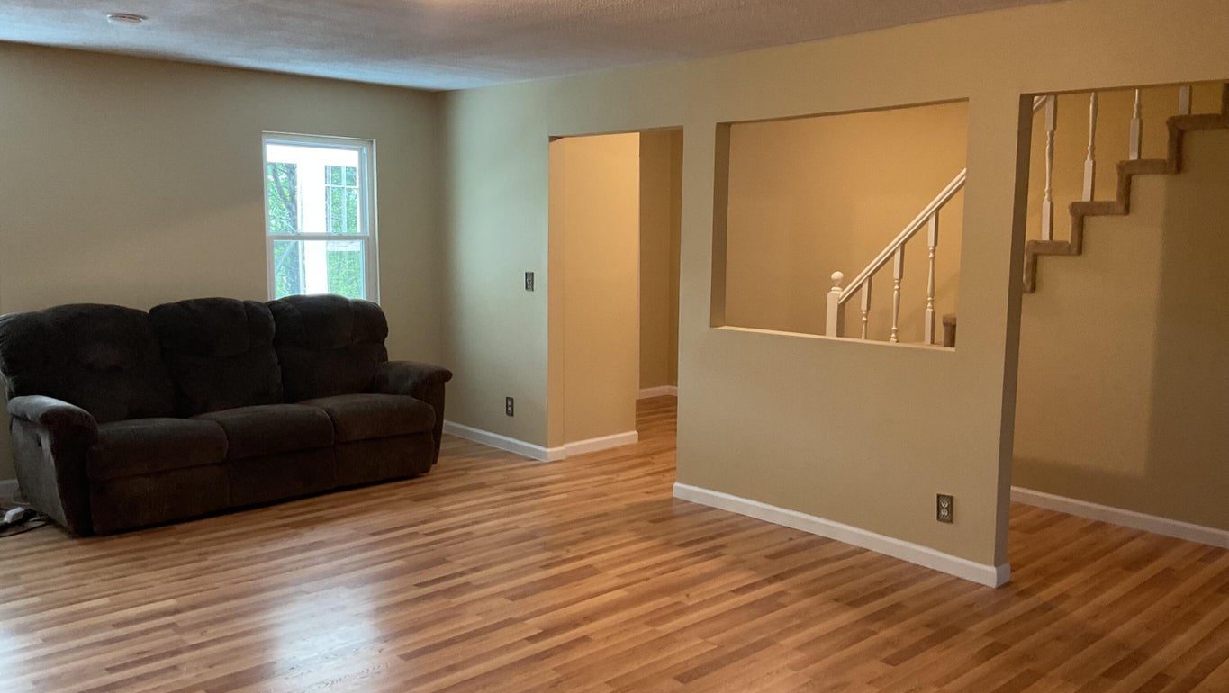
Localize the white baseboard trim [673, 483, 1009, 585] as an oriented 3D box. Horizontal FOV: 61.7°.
[{"bbox_3d":[1.028,0.898,5.159,0.135,0.087,1.933,-6,10,-43],"label":"white baseboard trim"}]

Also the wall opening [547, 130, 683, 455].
[{"bbox_3d":[0.010,-0.227,6.122,0.122,2.056,1.120,-6,10,-43],"label":"wall opening"}]

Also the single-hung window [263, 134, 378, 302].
[{"bbox_3d":[-1.910,-0.716,6.717,0.793,1.281,0.095,-6,10,-43],"label":"single-hung window"}]

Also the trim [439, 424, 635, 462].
[{"bbox_3d":[-0.516,0.610,7.332,0.894,0.086,1.216,-6,10,-43],"label":"trim"}]

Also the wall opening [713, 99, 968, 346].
[{"bbox_3d":[1.050,-0.578,4.973,0.122,1.084,1.415,-6,10,-43],"label":"wall opening"}]

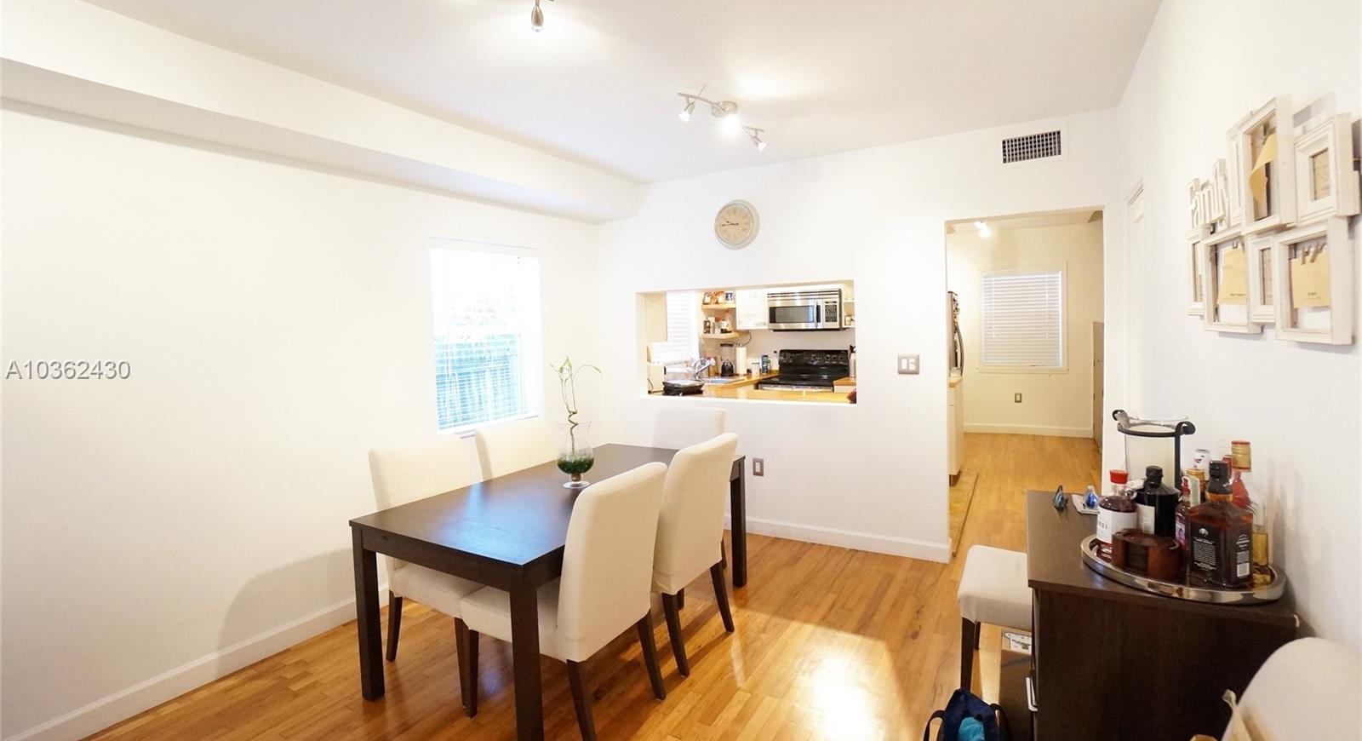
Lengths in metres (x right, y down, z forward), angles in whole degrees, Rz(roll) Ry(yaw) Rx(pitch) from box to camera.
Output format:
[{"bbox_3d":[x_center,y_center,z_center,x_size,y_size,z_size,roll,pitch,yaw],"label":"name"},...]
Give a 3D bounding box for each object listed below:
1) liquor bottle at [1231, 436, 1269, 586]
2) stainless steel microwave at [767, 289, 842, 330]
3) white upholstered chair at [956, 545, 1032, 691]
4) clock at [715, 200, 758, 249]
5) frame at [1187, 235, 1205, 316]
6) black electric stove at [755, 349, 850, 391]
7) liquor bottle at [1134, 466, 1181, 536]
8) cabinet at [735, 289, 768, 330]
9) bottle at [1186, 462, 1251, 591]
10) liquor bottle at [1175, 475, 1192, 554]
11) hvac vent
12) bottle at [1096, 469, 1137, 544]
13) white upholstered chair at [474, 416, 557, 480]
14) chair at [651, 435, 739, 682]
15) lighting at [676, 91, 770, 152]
[{"bbox_3d":[1.207,0.282,1.226,0.083,0.263,0.085,-2,4,8],"label":"liquor bottle"},{"bbox_3d":[1.279,-0.589,5.772,0.750,0.400,0.390,0,5,29],"label":"stainless steel microwave"},{"bbox_3d":[1.374,0.781,2.098,0.580,0.970,0.510,0,5,32],"label":"white upholstered chair"},{"bbox_3d":[0.368,-0.989,3.838,0.315,0.320,0.055,0,5,29],"label":"clock"},{"bbox_3d":[1.431,-0.263,1.557,0.030,0.222,0.180,0,5,32],"label":"frame"},{"bbox_3d":[1.268,0.401,5.687,0.760,1.180,0.680,0,5,29],"label":"black electric stove"},{"bbox_3d":[1.129,0.317,1.348,0.086,0.180,0.086,-2,4,1],"label":"liquor bottle"},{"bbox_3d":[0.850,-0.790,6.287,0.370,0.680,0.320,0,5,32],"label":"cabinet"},{"bbox_3d":[1.098,0.304,1.152,0.075,0.240,0.075,-5,5,-26],"label":"bottle"},{"bbox_3d":[1.064,0.307,1.202,0.046,0.175,0.046,-6,6,-42],"label":"liquor bottle"},{"bbox_3d":[1.863,-1.181,3.011,0.275,0.145,0.030,0,5,32],"label":"hvac vent"},{"bbox_3d":[1.045,0.324,1.359,0.075,0.172,0.075,0,5,26],"label":"bottle"},{"bbox_3d":[-0.710,0.787,3.118,0.600,0.970,0.500,0,5,32],"label":"white upholstered chair"},{"bbox_3d":[-0.103,0.793,2.647,0.600,0.950,0.500,1,5,34],"label":"chair"},{"bbox_3d":[0.207,-1.133,2.540,0.130,0.160,0.630,2,6,41],"label":"lighting"}]

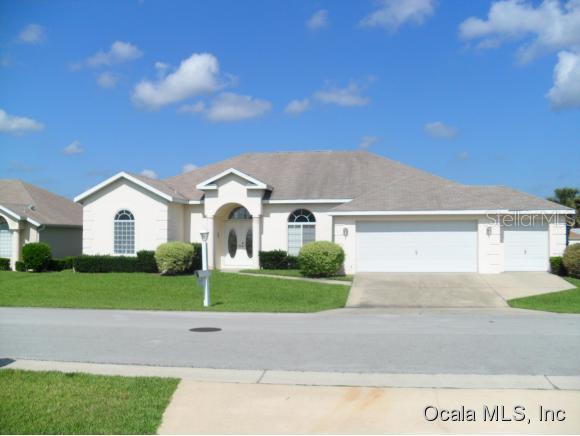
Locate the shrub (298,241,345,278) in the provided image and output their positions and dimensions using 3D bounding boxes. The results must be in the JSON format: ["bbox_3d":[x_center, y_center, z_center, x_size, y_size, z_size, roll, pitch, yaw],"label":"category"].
[{"bbox_3d":[1.218,1.601,22.700,1.779,1.439,1.700,0,-1,5],"label":"shrub"}]

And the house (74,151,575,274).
[{"bbox_3d":[1.594,-0.628,30.293,20.050,6.000,13.600,0,-1,5],"label":"house"}]

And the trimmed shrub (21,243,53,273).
[{"bbox_3d":[-12.606,1.984,29.300,1.448,1.473,1.450,0,-1,5],"label":"trimmed shrub"}]

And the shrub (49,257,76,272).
[{"bbox_3d":[-11.217,2.298,29.000,1.433,0.741,1.100,0,-1,5],"label":"shrub"}]

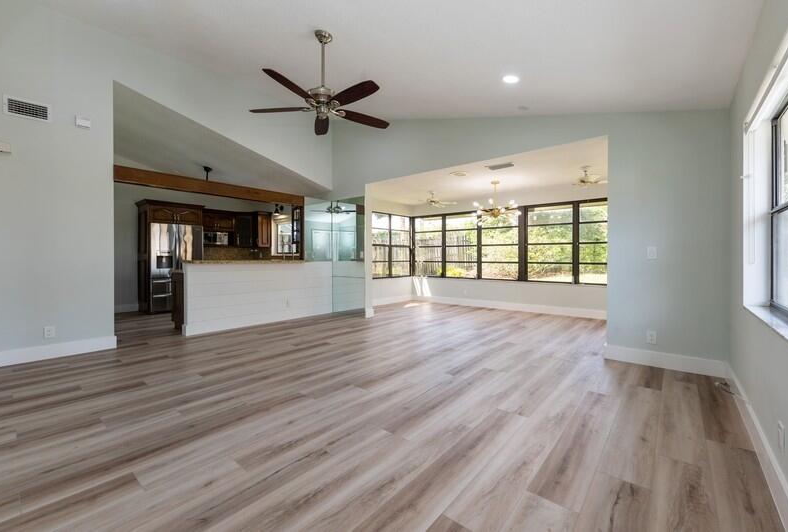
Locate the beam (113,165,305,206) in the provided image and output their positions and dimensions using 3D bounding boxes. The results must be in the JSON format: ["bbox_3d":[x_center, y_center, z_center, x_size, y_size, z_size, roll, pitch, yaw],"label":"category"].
[{"bbox_3d":[-2.651,-1.187,4.931,0.130,0.190,2.680,1,1,43],"label":"beam"}]

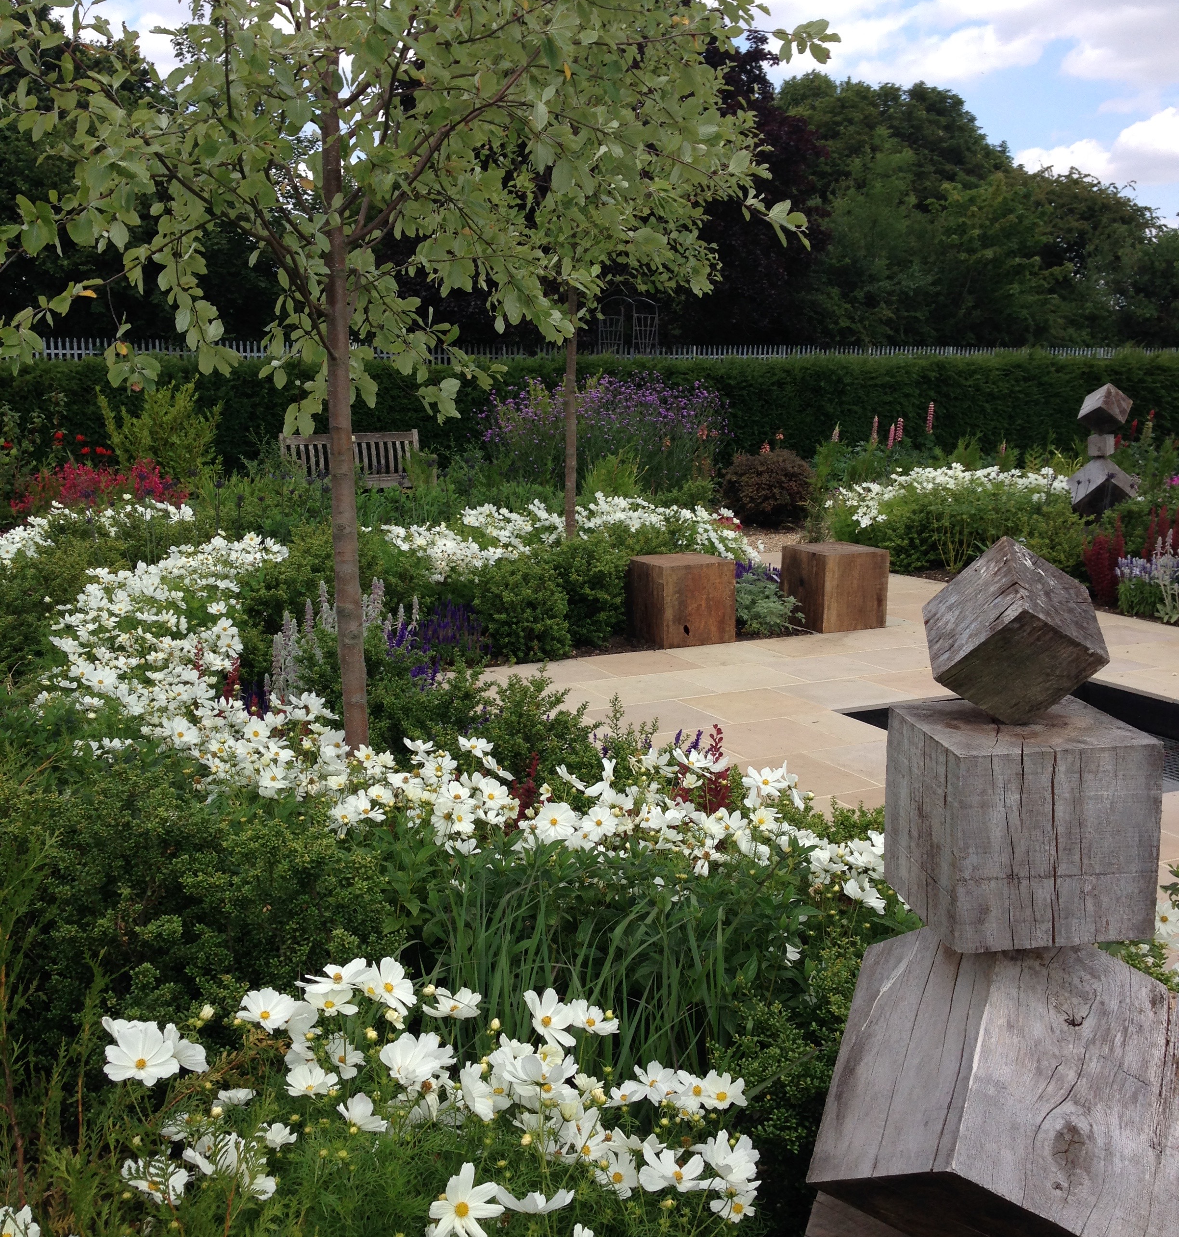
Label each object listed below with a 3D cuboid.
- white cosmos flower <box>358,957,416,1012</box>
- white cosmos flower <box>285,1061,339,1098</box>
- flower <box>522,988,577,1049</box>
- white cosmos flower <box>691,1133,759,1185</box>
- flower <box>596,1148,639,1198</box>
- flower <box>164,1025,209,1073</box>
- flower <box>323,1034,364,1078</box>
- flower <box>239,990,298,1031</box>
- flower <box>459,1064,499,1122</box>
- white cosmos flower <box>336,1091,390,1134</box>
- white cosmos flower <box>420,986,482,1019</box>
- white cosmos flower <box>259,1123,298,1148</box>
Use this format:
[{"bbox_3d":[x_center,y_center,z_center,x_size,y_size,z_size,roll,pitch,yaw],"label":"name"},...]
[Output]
[{"bbox_3d":[-0.300,0.542,2.220,0.080,0.080,0.035,-5,-19,-24],"label":"white cosmos flower"},{"bbox_3d":[-0.323,0.535,1.740,0.064,0.029,0.060,-4,18,-21],"label":"white cosmos flower"},{"bbox_3d":[-0.048,0.489,1.830,0.073,0.027,0.076,-8,53,-41],"label":"flower"},{"bbox_3d":[0.164,0.645,1.790,0.055,0.043,0.066,28,19,16],"label":"white cosmos flower"},{"bbox_3d":[0.032,0.623,1.680,0.060,0.024,0.062,0,50,1],"label":"flower"},{"bbox_3d":[-0.469,0.495,1.720,0.070,0.030,0.074,31,21,21],"label":"flower"},{"bbox_3d":[-0.341,0.608,2.080,0.058,0.060,0.033,-4,-19,-20],"label":"flower"},{"bbox_3d":[-0.392,0.476,1.820,0.071,0.027,0.068,-3,34,-16],"label":"flower"},{"bbox_3d":[-0.125,0.540,1.700,0.034,0.070,0.070,-24,12,-6],"label":"flower"},{"bbox_3d":[-0.254,0.553,1.680,0.062,0.035,0.062,36,-11,-30],"label":"white cosmos flower"},{"bbox_3d":[-0.198,0.555,2.160,0.084,0.032,0.068,-1,21,-3],"label":"white cosmos flower"},{"bbox_3d":[-0.409,0.680,1.970,0.038,0.028,0.046,22,22,35],"label":"white cosmos flower"}]

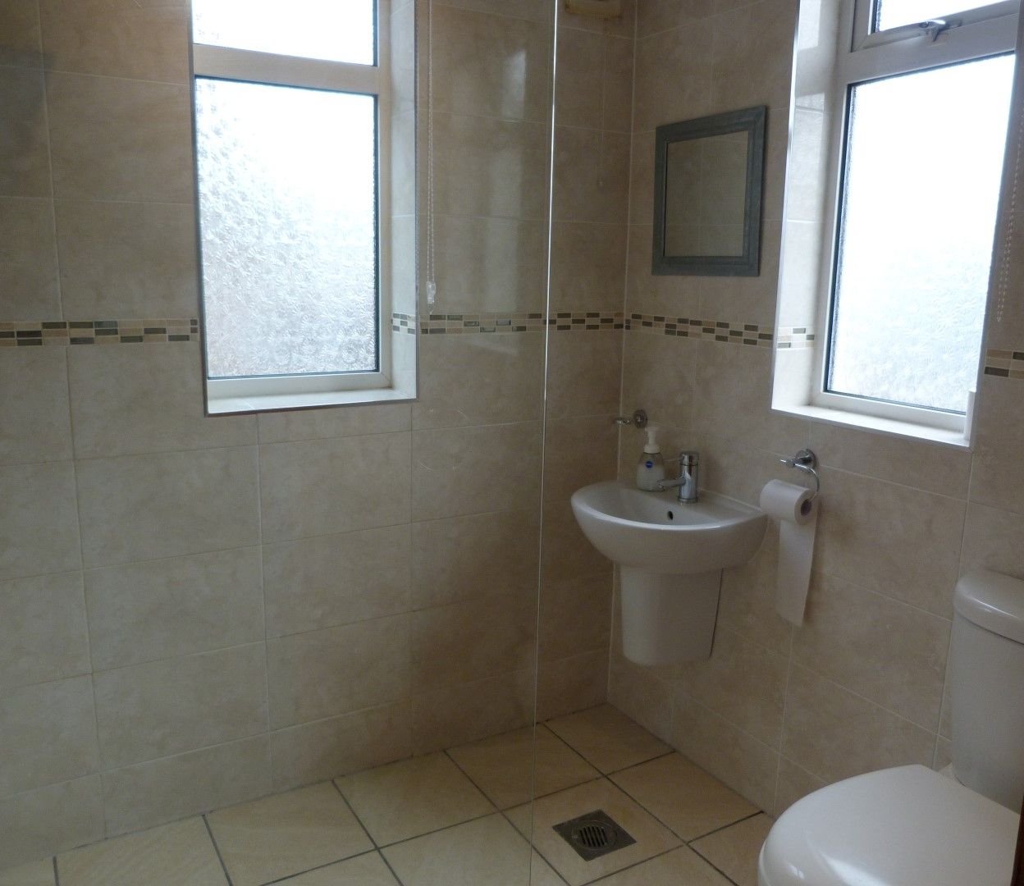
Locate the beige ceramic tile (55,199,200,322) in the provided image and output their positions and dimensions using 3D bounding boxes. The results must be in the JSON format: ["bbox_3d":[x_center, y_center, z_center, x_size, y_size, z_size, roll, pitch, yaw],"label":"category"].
[{"bbox_3d":[-0.834,-0.396,1.868,0.278,0.249,0.010,-5,13,-30],"label":"beige ceramic tile"}]

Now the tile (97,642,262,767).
[{"bbox_3d":[-0.803,0.642,2.099,0.400,0.252,0.010,-5,13,-30],"label":"tile"}]

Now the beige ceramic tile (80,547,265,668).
[{"bbox_3d":[-0.796,0.391,2.048,0.399,0.250,0.010,-5,13,-30],"label":"beige ceramic tile"}]

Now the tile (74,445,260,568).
[{"bbox_3d":[-0.793,0.146,2.003,0.400,0.251,0.010,-5,13,-30],"label":"tile"}]

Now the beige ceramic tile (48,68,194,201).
[{"bbox_3d":[-0.828,-0.643,1.821,0.281,0.248,0.010,-5,13,-30],"label":"beige ceramic tile"}]

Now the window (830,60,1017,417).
[{"bbox_3d":[0.894,-0.445,1.890,0.030,0.720,0.430,-5,13,-30],"label":"window"}]

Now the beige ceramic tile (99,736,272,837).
[{"bbox_3d":[-0.805,0.856,2.139,0.399,0.185,0.010,-5,13,-30],"label":"beige ceramic tile"}]

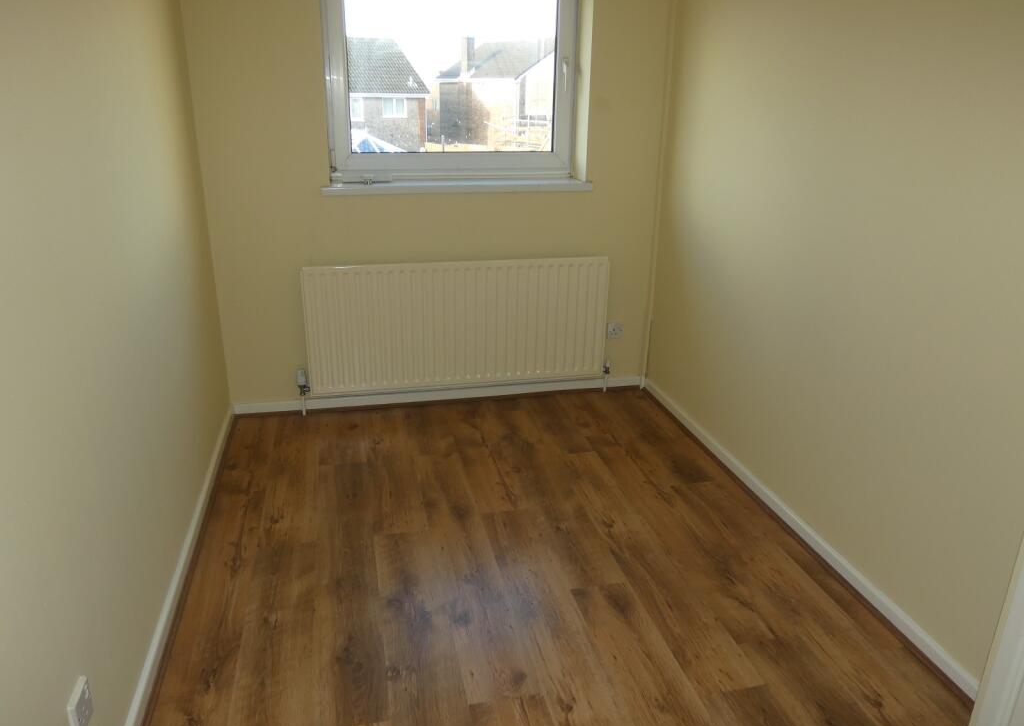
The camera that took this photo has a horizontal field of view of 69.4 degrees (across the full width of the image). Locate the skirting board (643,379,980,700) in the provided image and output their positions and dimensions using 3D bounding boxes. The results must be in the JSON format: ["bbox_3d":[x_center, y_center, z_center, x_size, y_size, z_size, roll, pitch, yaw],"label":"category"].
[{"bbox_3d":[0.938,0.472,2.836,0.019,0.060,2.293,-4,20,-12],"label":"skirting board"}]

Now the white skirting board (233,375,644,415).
[{"bbox_3d":[-0.308,0.155,3.662,2.052,0.060,0.019,-4,20,-12],"label":"white skirting board"}]

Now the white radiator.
[{"bbox_3d":[-0.242,-0.184,3.527,1.422,0.609,0.060,-4,20,-12],"label":"white radiator"}]

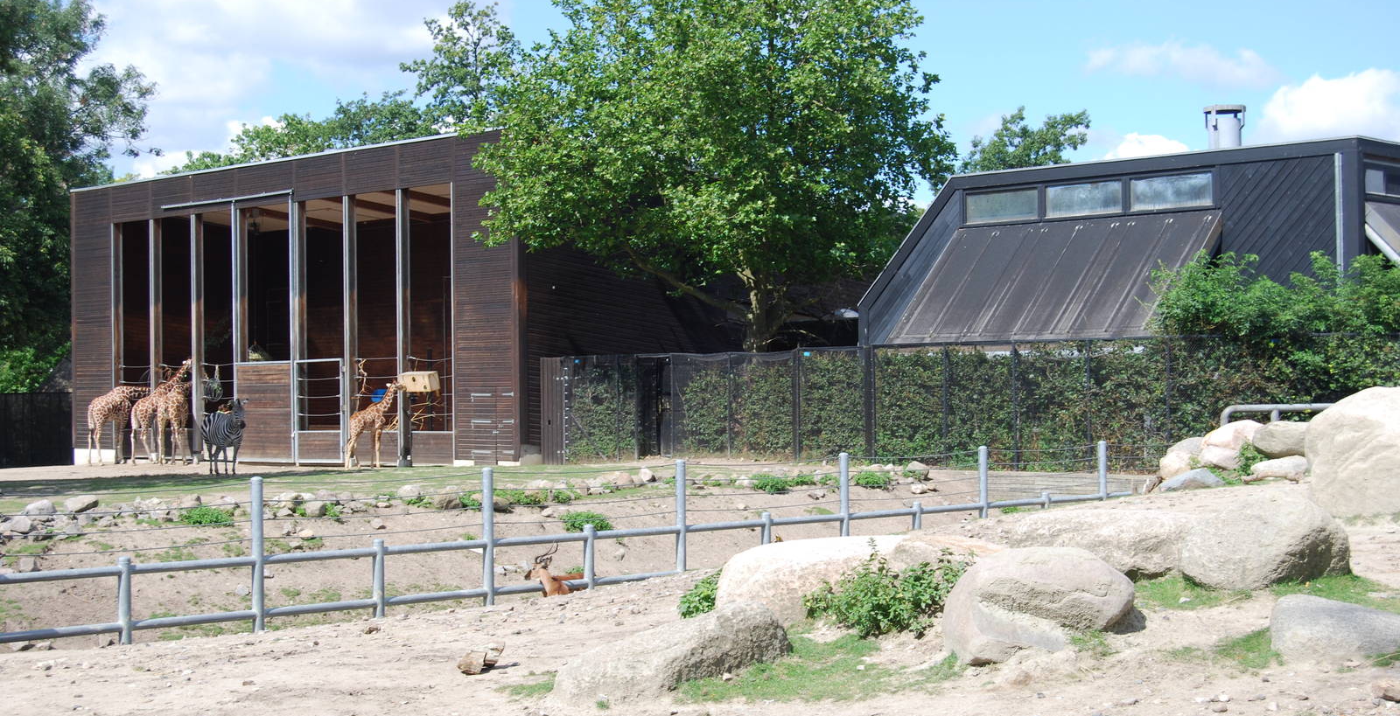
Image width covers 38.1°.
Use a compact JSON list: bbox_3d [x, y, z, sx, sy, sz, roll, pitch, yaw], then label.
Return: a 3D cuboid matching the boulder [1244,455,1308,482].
[{"bbox_3d":[7.267,1.391,25.500,0.827,0.331,0.550,-1,-1,16],"label":"boulder"}]

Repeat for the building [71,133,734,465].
[{"bbox_3d":[-8.218,-0.961,51.566,18.250,7.340,6.800,-2,-1,43],"label":"building"}]

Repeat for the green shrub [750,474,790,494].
[{"bbox_3d":[1.279,2.298,37.000,0.720,0.350,0.600,-1,-1,0],"label":"green shrub"}]

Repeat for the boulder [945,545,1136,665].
[{"bbox_3d":[2.374,1.726,14.200,1.240,0.780,1.000,-1,-1,0],"label":"boulder"}]

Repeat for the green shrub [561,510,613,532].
[{"bbox_3d":[-1.566,2.261,28.000,0.726,0.318,0.620,-1,-1,-3],"label":"green shrub"}]

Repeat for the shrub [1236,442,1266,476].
[{"bbox_3d":[7.134,1.309,26.200,0.382,0.439,0.380,-1,-1,15],"label":"shrub"}]

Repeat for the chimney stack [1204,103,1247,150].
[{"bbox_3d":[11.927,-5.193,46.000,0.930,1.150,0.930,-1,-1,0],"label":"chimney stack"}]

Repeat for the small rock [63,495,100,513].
[{"bbox_3d":[-10.886,2.574,35.700,0.630,0.320,0.460,-1,-1,0],"label":"small rock"}]

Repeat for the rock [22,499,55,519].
[{"bbox_3d":[-11.363,2.603,34.800,0.550,0.330,0.440,-1,-1,0],"label":"rock"}]

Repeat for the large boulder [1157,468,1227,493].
[{"bbox_3d":[6.125,1.518,25.200,0.780,0.360,0.600,-1,-1,0],"label":"large boulder"}]

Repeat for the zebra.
[{"bbox_3d":[-10.188,1.676,43.400,0.550,1.600,1.850,0,-1,-35],"label":"zebra"}]

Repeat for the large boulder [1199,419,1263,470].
[{"bbox_3d":[7.089,1.159,27.000,0.890,0.686,0.750,-1,-1,15],"label":"large boulder"}]

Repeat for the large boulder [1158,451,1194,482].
[{"bbox_3d":[6.242,1.424,26.500,0.530,0.415,0.500,-1,-1,13],"label":"large boulder"}]

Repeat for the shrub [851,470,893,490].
[{"bbox_3d":[2.638,1.867,31.000,0.636,0.285,0.520,-1,-1,5],"label":"shrub"}]

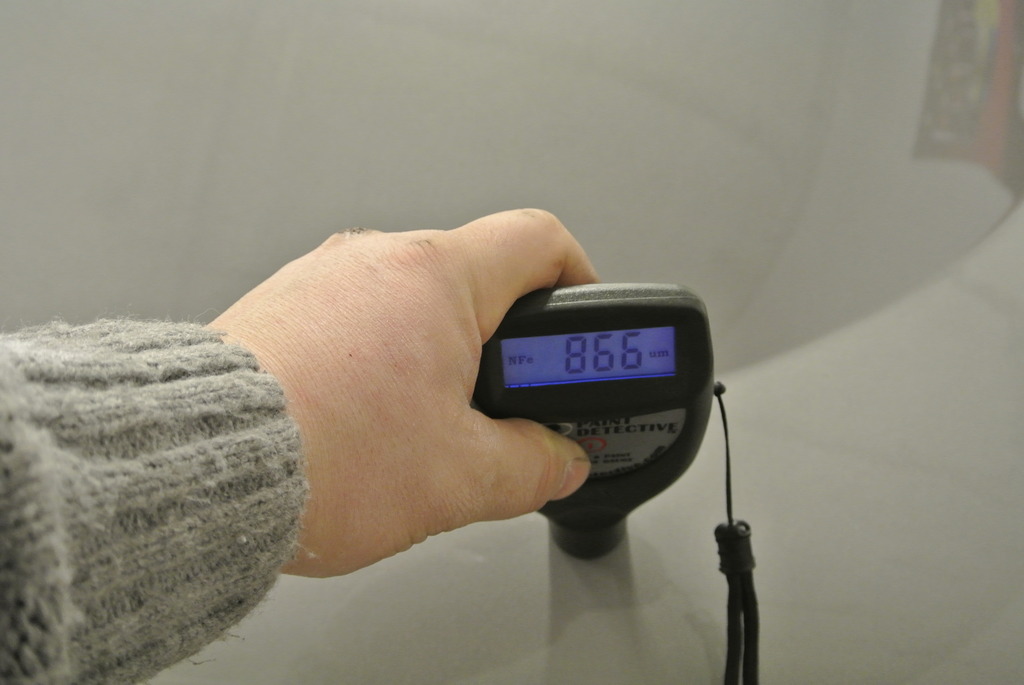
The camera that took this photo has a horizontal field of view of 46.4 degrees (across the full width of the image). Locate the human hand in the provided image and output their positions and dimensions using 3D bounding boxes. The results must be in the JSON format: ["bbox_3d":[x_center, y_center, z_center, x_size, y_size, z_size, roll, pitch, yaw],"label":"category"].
[{"bbox_3d":[-0.028,0.012,0.352,0.130,0.086,0.105,-15,42,-17],"label":"human hand"}]

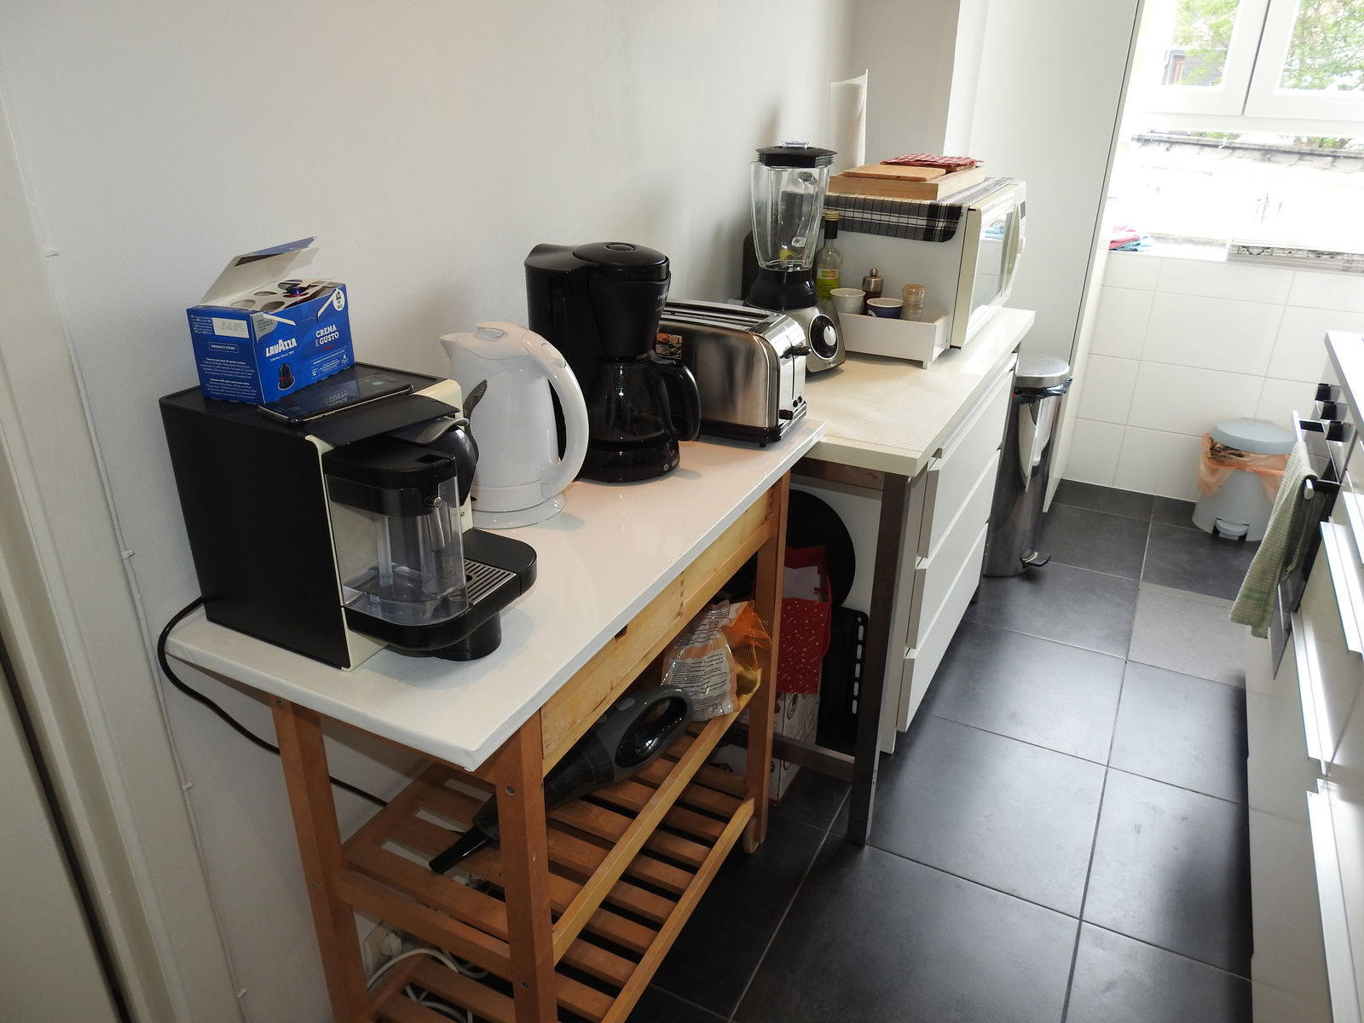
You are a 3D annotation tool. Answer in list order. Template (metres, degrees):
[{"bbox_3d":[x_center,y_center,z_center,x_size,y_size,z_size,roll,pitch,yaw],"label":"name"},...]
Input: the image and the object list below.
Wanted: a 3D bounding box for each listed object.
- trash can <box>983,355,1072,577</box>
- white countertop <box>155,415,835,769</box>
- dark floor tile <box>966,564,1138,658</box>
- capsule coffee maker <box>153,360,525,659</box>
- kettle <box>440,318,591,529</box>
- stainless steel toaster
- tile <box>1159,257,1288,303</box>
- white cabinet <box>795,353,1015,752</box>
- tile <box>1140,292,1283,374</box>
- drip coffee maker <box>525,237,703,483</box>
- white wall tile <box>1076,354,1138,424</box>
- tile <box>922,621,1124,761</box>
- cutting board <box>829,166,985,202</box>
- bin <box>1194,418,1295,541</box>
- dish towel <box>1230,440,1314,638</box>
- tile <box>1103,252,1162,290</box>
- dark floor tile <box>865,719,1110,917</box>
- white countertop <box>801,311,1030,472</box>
[{"bbox_3d":[1.038,-0.148,3.007,0.330,0.672,0.295,16,29,30],"label":"trash can"},{"bbox_3d":[-0.153,0.002,1.356,0.425,0.023,1.000,12,27,24],"label":"white countertop"},{"bbox_3d":[1.117,0.266,2.903,0.500,0.010,0.500,12,28,25],"label":"dark floor tile"},{"bbox_3d":[-0.338,0.003,1.019,0.342,0.258,0.200,12,27,25],"label":"capsule coffee maker"},{"bbox_3d":[-0.229,-0.125,1.296,0.240,0.263,0.165,12,28,25],"label":"kettle"},{"bbox_3d":[0.029,-0.257,1.671,0.405,0.188,0.168,12,28,25],"label":"stainless steel toaster"},{"bbox_3d":[1.859,-0.792,3.252,0.403,0.116,0.010,14,28,28],"label":"tile"},{"bbox_3d":[0.500,0.029,2.492,0.480,0.780,0.800,12,28,25],"label":"white cabinet"},{"bbox_3d":[1.859,-0.625,3.329,0.403,0.251,0.010,14,28,28],"label":"tile"},{"bbox_3d":[-0.107,-0.235,1.442,0.295,0.340,0.185,11,27,22],"label":"drip coffee maker"},{"bbox_3d":[1.609,-0.460,3.570,0.180,0.251,0.010,14,28,28],"label":"white wall tile"},{"bbox_3d":[0.884,0.452,2.501,0.500,0.010,0.500,12,28,25],"label":"tile"},{"bbox_3d":[0.576,-0.854,2.433,0.277,0.038,0.480,12,28,25],"label":"cutting board"},{"bbox_3d":[1.929,-0.108,3.252,0.255,0.375,0.265,13,28,26],"label":"bin"},{"bbox_3d":[1.223,0.059,1.946,0.075,0.405,0.260,12,28,25],"label":"dish towel"},{"bbox_3d":[1.612,-0.854,3.386,0.173,0.116,0.010,14,28,28],"label":"tile"},{"bbox_3d":[0.652,0.642,2.107,0.502,0.010,0.502,12,28,25],"label":"dark floor tile"},{"bbox_3d":[0.410,-0.356,2.203,0.600,0.034,1.210,12,28,25],"label":"white countertop"}]

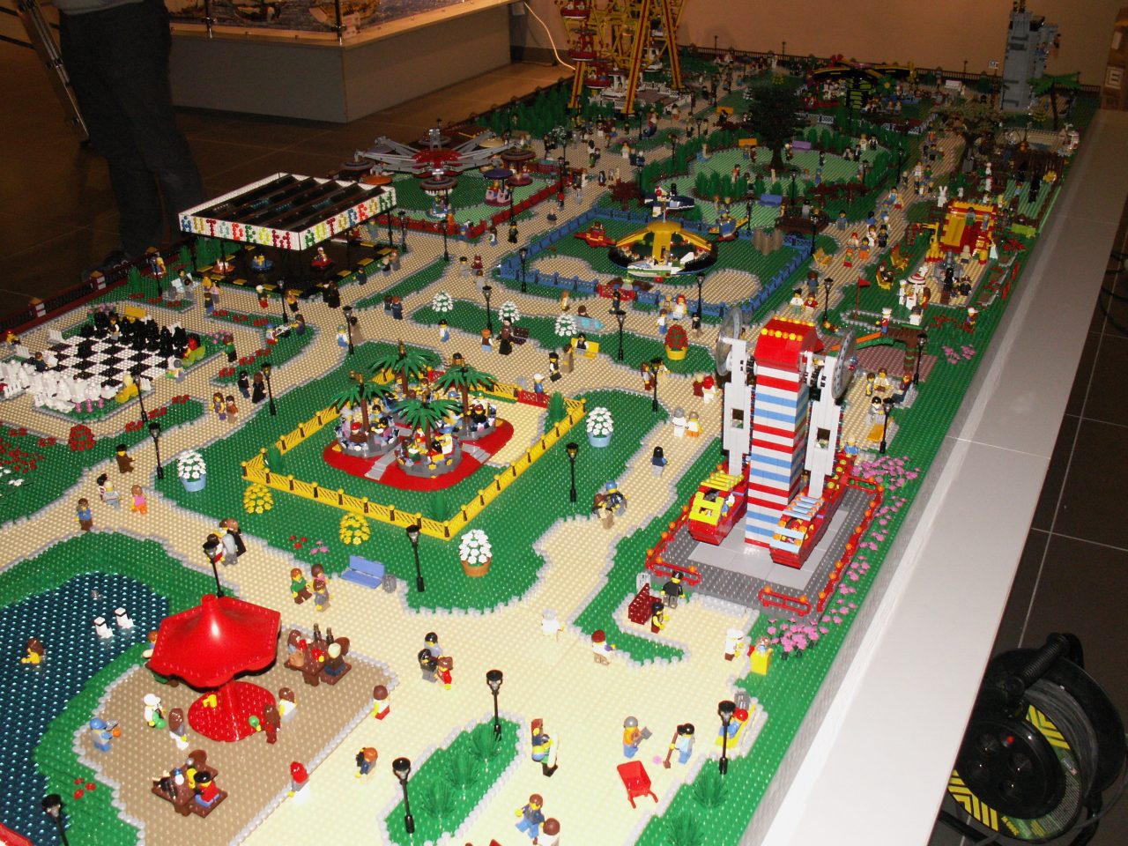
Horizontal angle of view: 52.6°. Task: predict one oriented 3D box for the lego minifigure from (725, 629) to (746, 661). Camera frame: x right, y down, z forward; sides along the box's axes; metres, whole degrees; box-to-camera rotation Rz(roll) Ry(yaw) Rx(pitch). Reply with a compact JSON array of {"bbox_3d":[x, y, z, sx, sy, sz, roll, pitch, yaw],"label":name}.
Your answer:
[{"bbox_3d":[0.175,0.226,1.168,0.020,0.042,0.025,13,31,24],"label":"lego minifigure"}]

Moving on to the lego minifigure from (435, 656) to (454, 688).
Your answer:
[{"bbox_3d":[-0.122,0.254,1.164,0.023,0.036,0.017,13,32,25],"label":"lego minifigure"}]

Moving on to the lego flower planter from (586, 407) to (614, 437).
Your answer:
[{"bbox_3d":[0.051,0.003,1.610,0.040,0.056,0.040,-1,29,1],"label":"lego flower planter"}]

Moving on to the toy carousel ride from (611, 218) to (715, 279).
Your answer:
[{"bbox_3d":[0.197,-0.367,2.253,0.220,0.078,0.220,-1,29,1],"label":"toy carousel ride"}]

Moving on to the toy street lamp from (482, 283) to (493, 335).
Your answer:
[{"bbox_3d":[-0.125,-0.187,1.904,0.016,0.082,0.016,13,31,24],"label":"toy street lamp"}]

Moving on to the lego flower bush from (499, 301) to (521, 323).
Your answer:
[{"bbox_3d":[-0.094,-0.192,1.979,0.036,0.033,0.036,-1,29,1],"label":"lego flower bush"}]

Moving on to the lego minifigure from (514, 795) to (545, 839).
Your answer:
[{"bbox_3d":[-0.028,0.345,1.006,0.021,0.042,0.027,-26,37,-37],"label":"lego minifigure"}]

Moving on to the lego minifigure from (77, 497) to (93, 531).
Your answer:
[{"bbox_3d":[-0.590,0.113,1.403,0.025,0.042,0.017,-2,28,-2],"label":"lego minifigure"}]

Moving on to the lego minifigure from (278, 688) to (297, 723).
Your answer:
[{"bbox_3d":[-0.268,0.271,1.100,0.017,0.036,0.024,13,31,25],"label":"lego minifigure"}]

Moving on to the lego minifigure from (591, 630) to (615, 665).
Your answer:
[{"bbox_3d":[0.041,0.235,1.205,0.026,0.040,0.016,13,32,25],"label":"lego minifigure"}]

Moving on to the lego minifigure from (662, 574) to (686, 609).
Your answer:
[{"bbox_3d":[0.122,0.189,1.284,0.026,0.042,0.017,13,32,25],"label":"lego minifigure"}]

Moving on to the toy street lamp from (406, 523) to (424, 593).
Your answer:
[{"bbox_3d":[-0.164,0.153,1.269,0.016,0.080,0.016,0,28,0],"label":"toy street lamp"}]

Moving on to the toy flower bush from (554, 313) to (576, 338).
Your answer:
[{"bbox_3d":[0.003,-0.171,1.950,0.038,0.036,0.038,-1,29,1],"label":"toy flower bush"}]

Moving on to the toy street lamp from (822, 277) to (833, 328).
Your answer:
[{"bbox_3d":[0.445,-0.201,1.923,0.016,0.079,0.016,13,32,25],"label":"toy street lamp"}]

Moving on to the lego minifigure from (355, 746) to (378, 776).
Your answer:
[{"bbox_3d":[-0.183,0.314,1.059,0.019,0.034,0.023,7,30,16],"label":"lego minifigure"}]

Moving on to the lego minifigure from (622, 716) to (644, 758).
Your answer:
[{"bbox_3d":[0.063,0.290,1.050,0.019,0.042,0.024,13,31,25],"label":"lego minifigure"}]

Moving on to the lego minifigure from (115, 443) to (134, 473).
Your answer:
[{"bbox_3d":[-0.608,0.048,1.573,0.019,0.042,0.024,13,32,25],"label":"lego minifigure"}]

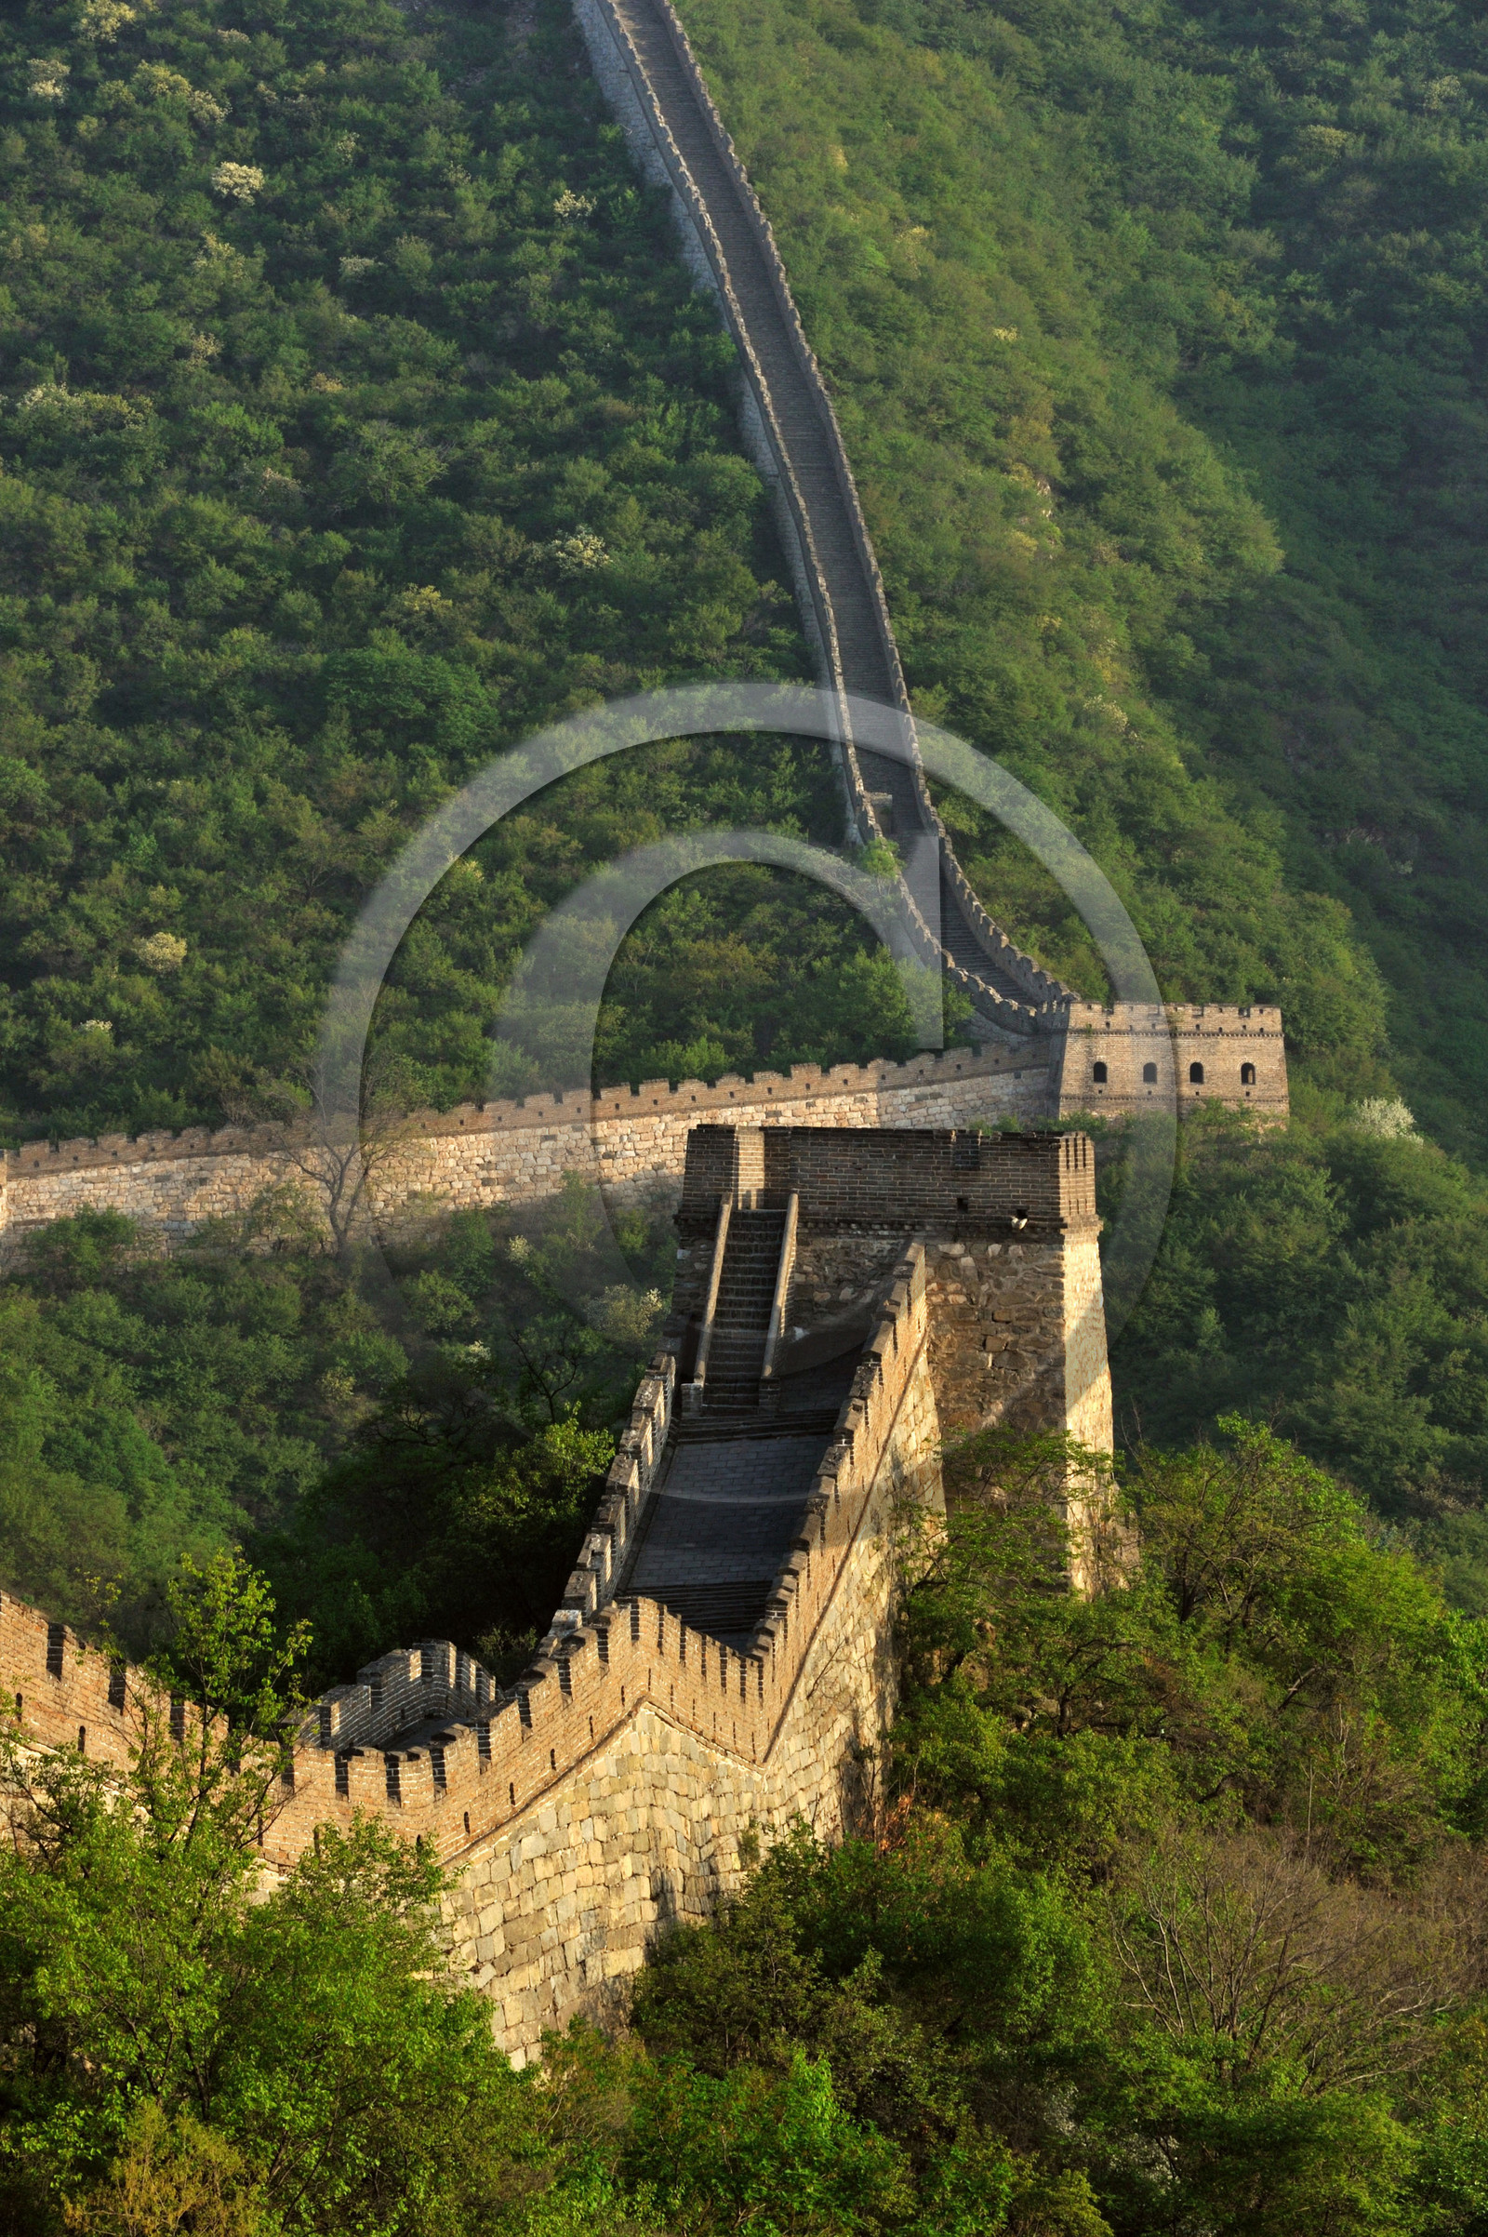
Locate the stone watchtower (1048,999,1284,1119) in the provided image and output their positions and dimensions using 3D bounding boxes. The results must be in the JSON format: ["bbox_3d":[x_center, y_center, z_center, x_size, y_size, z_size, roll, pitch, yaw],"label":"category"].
[{"bbox_3d":[23.650,-2.620,620.000,13.200,8.000,10.600,1,0,-10],"label":"stone watchtower"}]

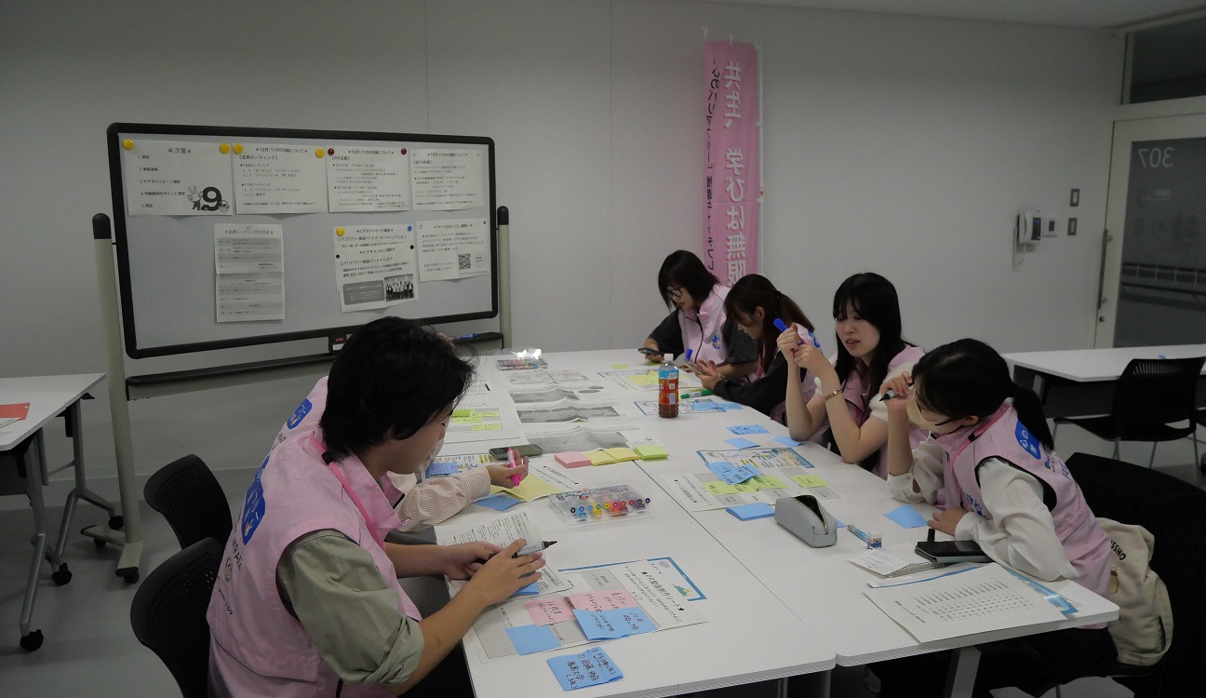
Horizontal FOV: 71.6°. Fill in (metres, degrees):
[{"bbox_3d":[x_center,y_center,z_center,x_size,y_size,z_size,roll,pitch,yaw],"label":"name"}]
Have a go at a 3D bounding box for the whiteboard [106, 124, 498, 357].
[{"bbox_3d":[-1.248,-0.519,3.910,1.820,0.940,0.050,-9,13,-41],"label":"whiteboard"}]

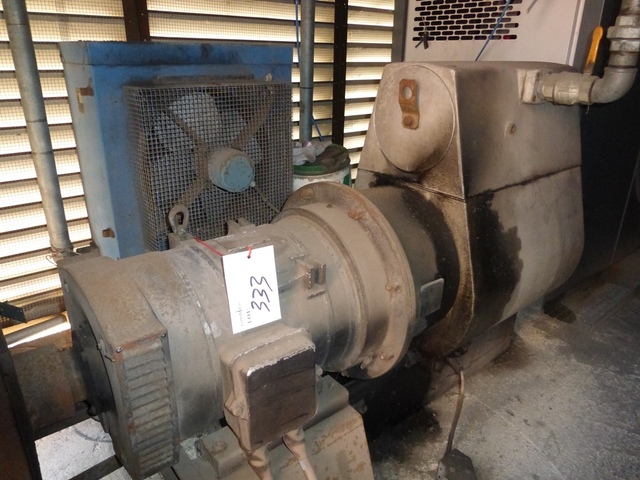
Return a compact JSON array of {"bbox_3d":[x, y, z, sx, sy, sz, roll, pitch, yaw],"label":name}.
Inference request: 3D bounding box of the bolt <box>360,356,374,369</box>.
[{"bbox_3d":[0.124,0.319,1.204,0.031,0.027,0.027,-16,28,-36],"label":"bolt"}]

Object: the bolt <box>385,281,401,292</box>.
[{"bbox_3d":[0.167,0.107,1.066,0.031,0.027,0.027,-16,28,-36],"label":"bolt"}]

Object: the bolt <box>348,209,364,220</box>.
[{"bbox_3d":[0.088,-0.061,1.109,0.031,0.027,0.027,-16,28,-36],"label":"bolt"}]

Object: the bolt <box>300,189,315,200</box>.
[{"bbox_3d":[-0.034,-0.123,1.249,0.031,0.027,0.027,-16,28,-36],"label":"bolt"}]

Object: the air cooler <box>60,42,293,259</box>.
[{"bbox_3d":[-0.391,-0.289,1.580,0.676,0.691,0.408,-17,28,-38],"label":"air cooler"}]

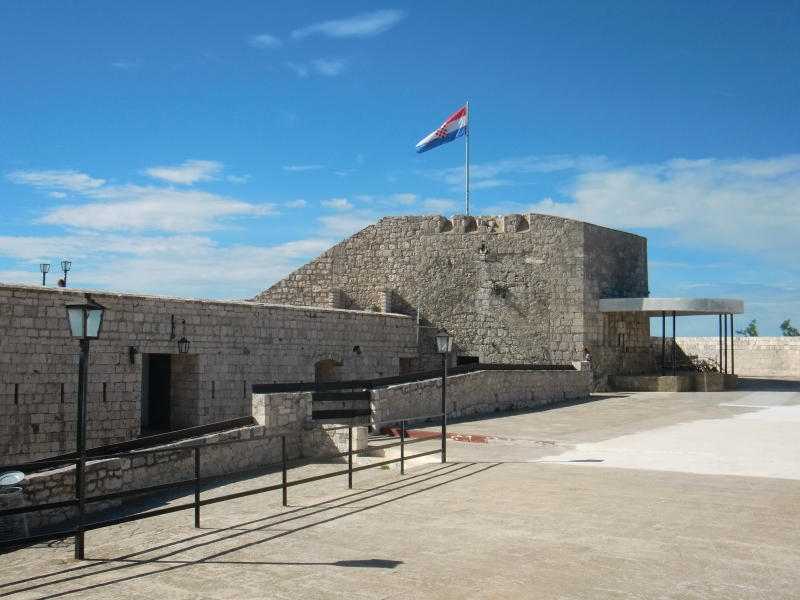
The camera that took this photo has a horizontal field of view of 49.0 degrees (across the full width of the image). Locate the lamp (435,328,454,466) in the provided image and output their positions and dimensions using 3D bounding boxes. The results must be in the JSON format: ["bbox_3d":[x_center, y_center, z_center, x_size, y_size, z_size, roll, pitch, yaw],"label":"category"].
[{"bbox_3d":[0.775,1.675,15.377,0.250,2.300,0.250,-2,-4,25],"label":"lamp"}]

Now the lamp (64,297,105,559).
[{"bbox_3d":[-2.771,1.095,7.676,0.260,2.300,0.260,-2,-4,25],"label":"lamp"}]

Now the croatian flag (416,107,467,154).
[{"bbox_3d":[1.701,-6.989,36.000,2.200,1.900,0.500,0,-4,0],"label":"croatian flag"}]

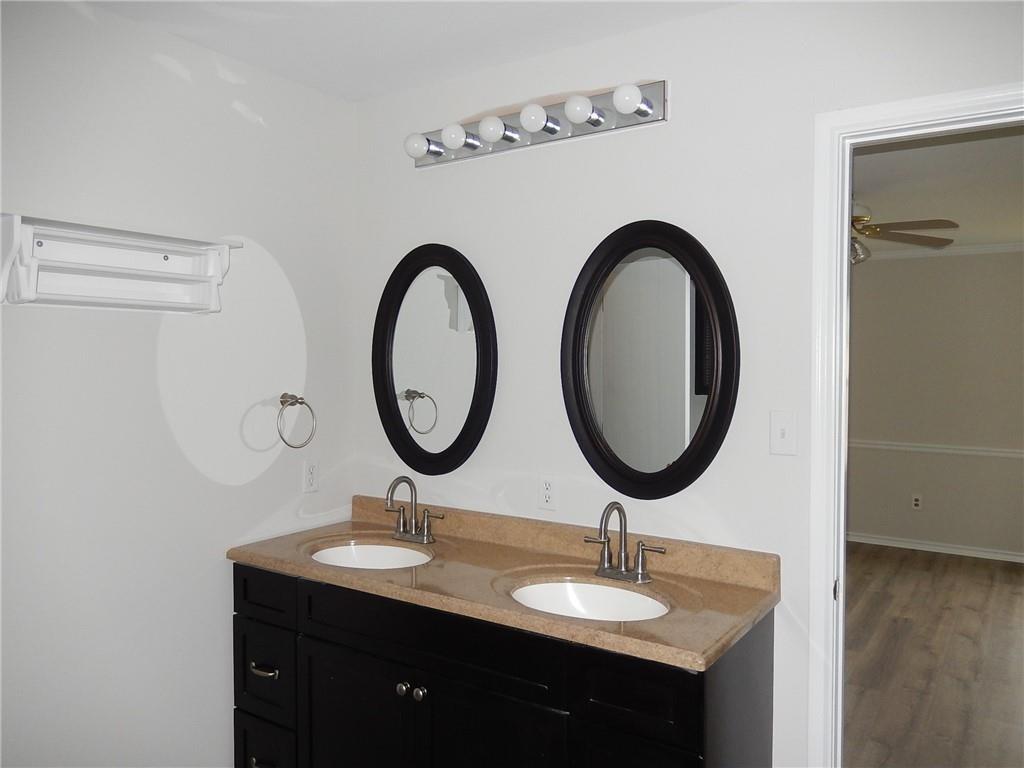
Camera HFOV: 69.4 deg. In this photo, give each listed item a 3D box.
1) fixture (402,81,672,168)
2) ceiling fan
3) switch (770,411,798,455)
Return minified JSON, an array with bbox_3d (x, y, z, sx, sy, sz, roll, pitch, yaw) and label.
[{"bbox_3d":[0.018,-0.792,2.256,0.910,0.109,0.142,1,2,34],"label":"fixture"},{"bbox_3d":[1.985,-0.888,4.381,1.290,0.380,1.290,1,2,34],"label":"ceiling fan"},{"bbox_3d":[0.703,0.127,1.907,0.071,0.115,0.015,1,2,34],"label":"switch"}]

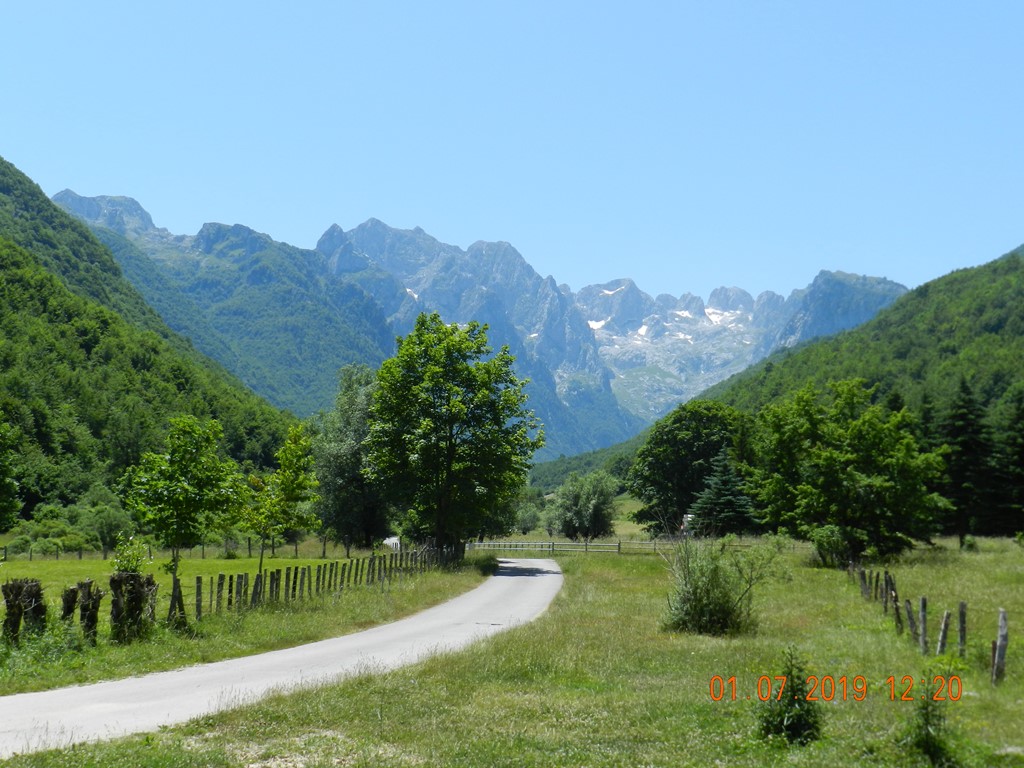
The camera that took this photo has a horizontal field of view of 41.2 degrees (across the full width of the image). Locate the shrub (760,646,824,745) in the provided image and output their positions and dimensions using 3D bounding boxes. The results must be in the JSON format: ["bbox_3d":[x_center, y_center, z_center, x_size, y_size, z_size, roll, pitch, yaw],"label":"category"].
[{"bbox_3d":[2.701,3.015,13.200,0.621,0.961,0.590,0,-6,0],"label":"shrub"}]

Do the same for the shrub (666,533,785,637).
[{"bbox_3d":[4.383,4.151,28.200,2.528,2.052,2.073,0,-6,0],"label":"shrub"}]

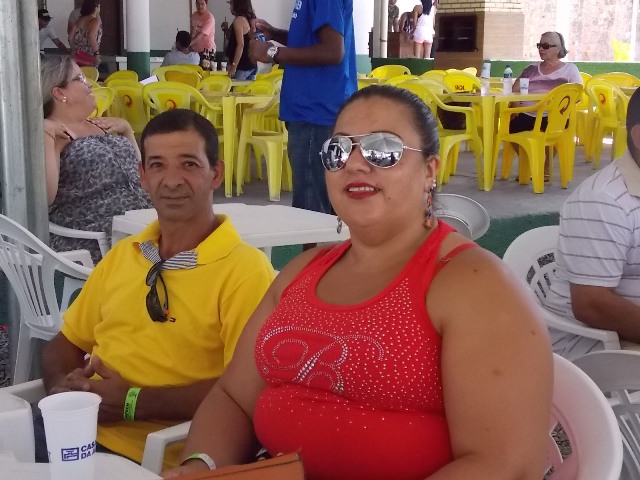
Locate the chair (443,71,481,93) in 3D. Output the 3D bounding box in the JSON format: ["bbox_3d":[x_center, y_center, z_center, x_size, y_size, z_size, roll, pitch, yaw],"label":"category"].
[{"bbox_3d":[1.400,-1.290,11.049,0.560,0.800,0.550,2,11,7],"label":"chair"}]

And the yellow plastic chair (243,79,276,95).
[{"bbox_3d":[-0.655,-0.952,9.259,0.550,0.800,0.560,8,13,36],"label":"yellow plastic chair"}]

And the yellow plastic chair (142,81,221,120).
[{"bbox_3d":[-1.072,-0.819,8.419,0.560,0.810,0.530,3,11,18],"label":"yellow plastic chair"}]

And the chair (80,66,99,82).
[{"bbox_3d":[-2.810,-1.560,12.560,0.560,0.810,0.530,-3,10,-15],"label":"chair"}]

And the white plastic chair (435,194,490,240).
[{"bbox_3d":[0.364,0.172,4.788,0.560,0.800,0.550,-9,14,-42],"label":"white plastic chair"}]

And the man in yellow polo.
[{"bbox_3d":[-0.400,0.348,2.145,0.540,1.220,0.800,5,11,25],"label":"man in yellow polo"}]

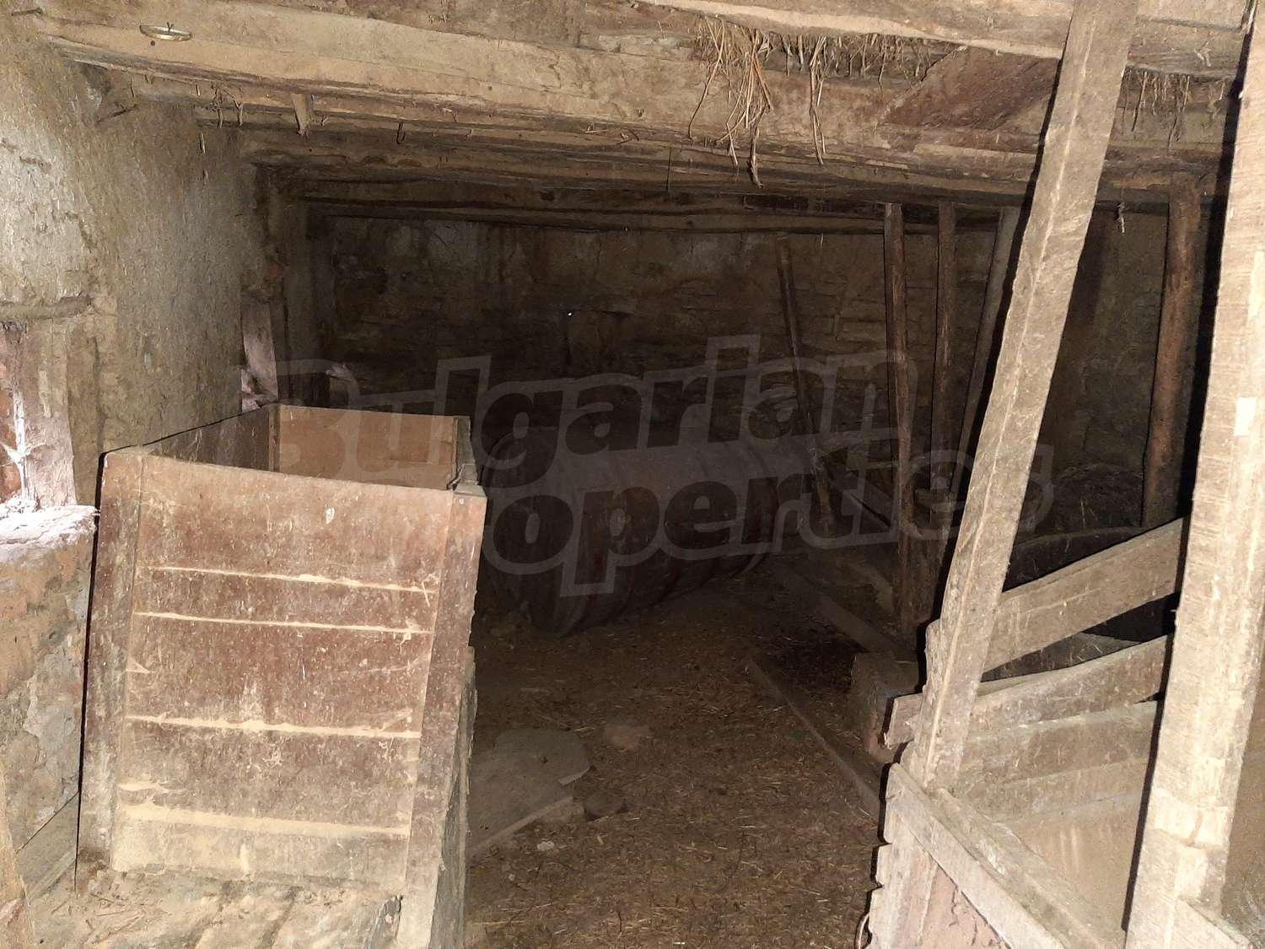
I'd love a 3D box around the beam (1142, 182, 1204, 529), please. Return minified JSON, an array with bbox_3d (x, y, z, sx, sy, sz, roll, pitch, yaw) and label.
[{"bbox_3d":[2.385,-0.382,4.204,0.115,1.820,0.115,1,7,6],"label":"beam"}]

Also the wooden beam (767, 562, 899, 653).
[{"bbox_3d":[1.077,0.736,5.260,0.140,0.070,1.760,1,7,-6],"label":"wooden beam"}]

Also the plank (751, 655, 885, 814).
[{"bbox_3d":[0.664,0.941,3.529,0.080,0.065,1.460,0,7,-9],"label":"plank"}]

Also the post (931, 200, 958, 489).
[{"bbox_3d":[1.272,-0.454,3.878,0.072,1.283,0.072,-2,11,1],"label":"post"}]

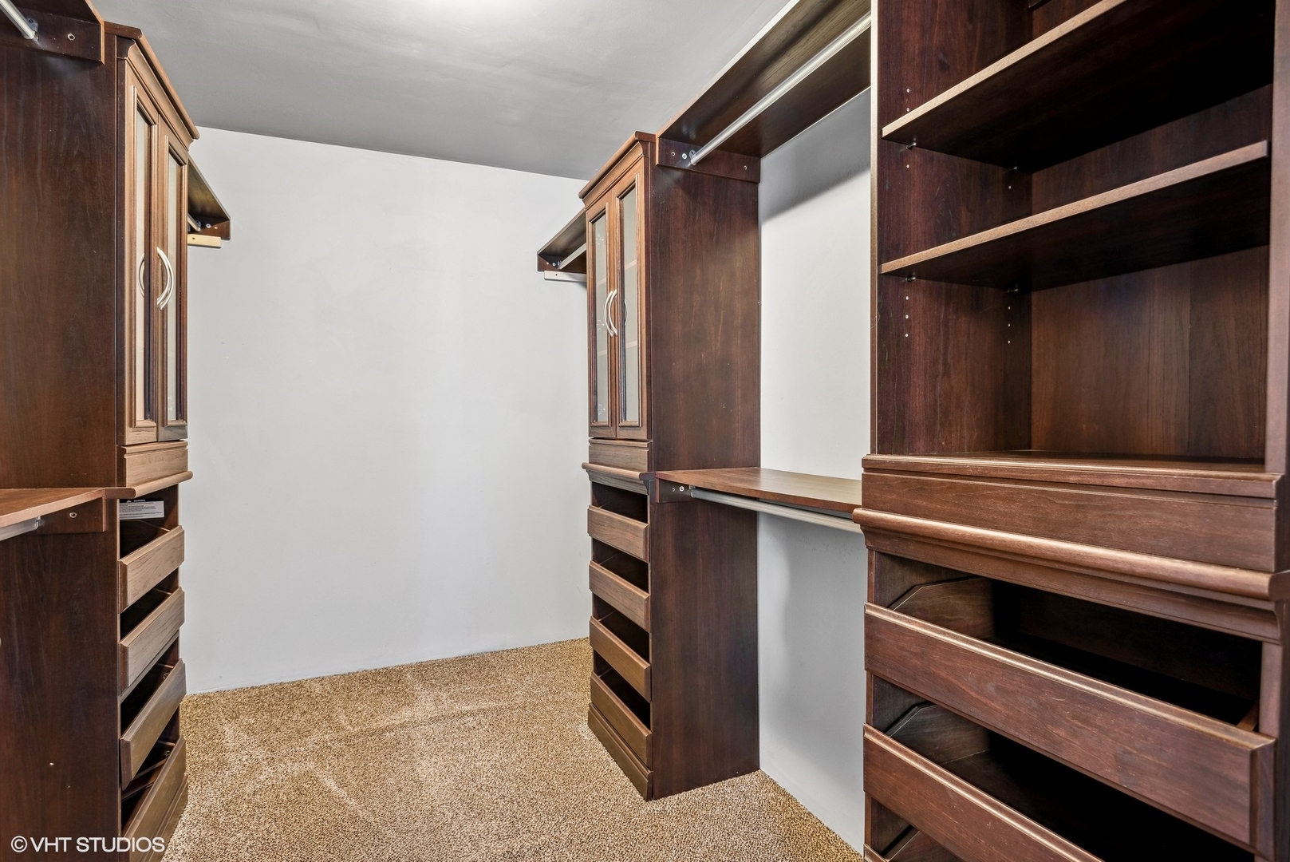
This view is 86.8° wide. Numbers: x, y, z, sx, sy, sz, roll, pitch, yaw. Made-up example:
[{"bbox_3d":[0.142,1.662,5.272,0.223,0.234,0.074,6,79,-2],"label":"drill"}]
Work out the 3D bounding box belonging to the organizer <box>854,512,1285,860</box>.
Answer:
[{"bbox_3d":[0.657,0.599,0.970,0.422,0.938,0.571,0,0,-23],"label":"organizer"}]

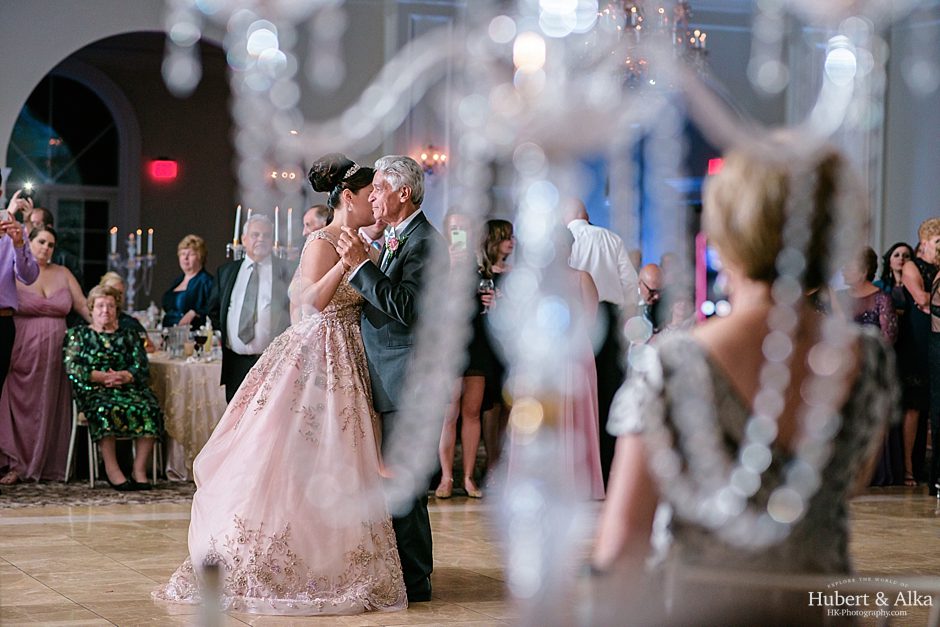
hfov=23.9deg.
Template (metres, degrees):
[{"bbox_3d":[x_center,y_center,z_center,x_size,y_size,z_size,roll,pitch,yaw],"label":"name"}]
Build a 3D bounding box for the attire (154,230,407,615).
[{"bbox_3d":[-0.747,0.412,8.800,0.960,1.450,0.800,1,1,-2],"label":"attire"}]

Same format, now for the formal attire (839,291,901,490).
[{"bbox_3d":[2.585,0.462,14.400,0.480,1.280,0.360,2,1,30],"label":"formal attire"}]

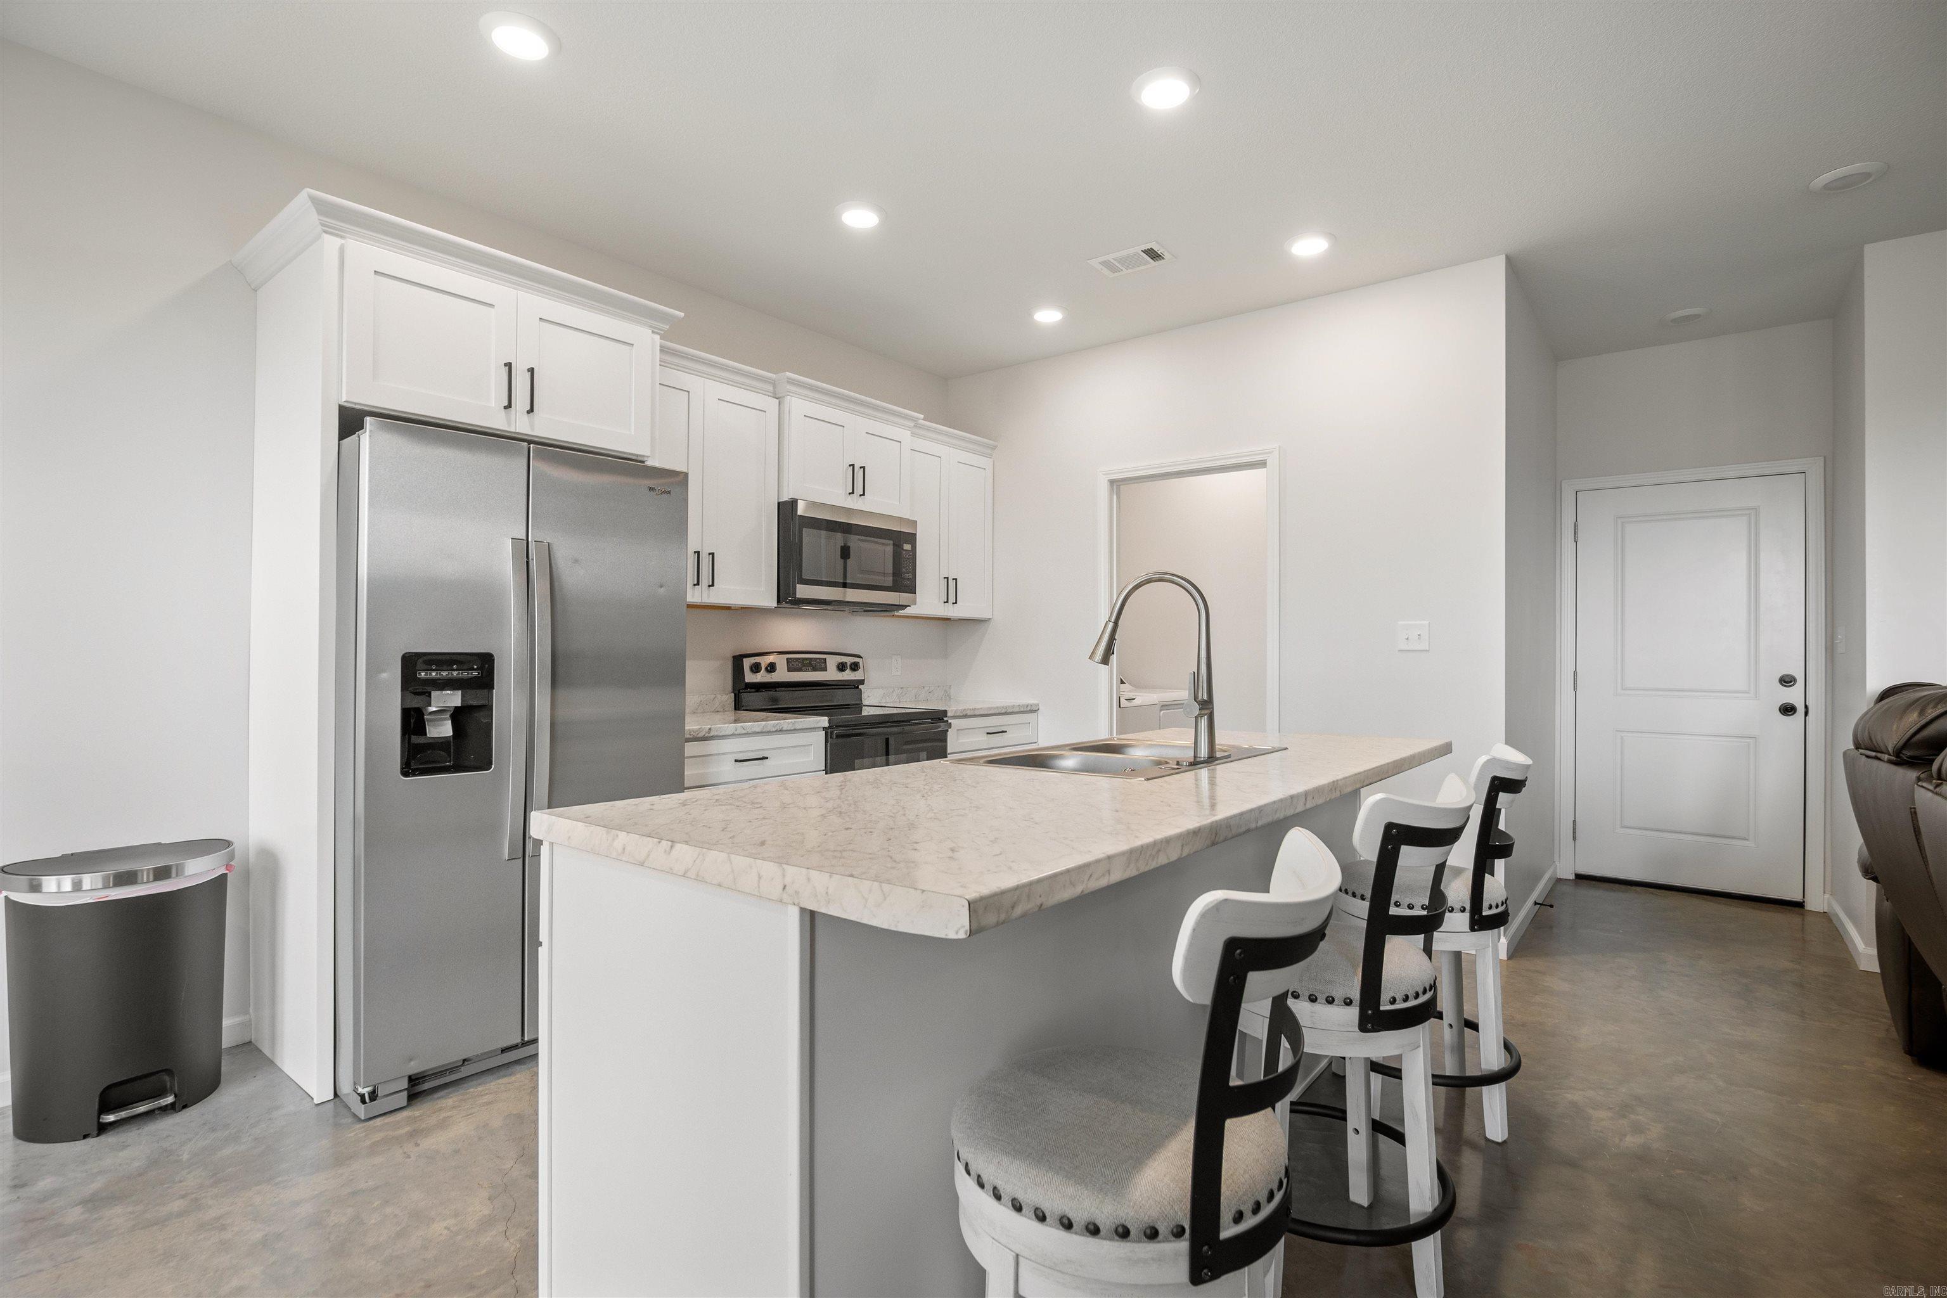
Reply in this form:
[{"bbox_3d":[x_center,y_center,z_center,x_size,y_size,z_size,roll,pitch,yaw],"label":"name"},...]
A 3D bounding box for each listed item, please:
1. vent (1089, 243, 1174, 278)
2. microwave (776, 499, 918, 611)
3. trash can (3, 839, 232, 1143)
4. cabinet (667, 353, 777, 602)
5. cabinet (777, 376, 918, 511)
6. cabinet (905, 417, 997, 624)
[{"bbox_3d":[0.627,-1.537,3.428,0.295,0.022,0.195,0,0,38],"label":"vent"},{"bbox_3d":[-0.687,-0.416,4.081,0.457,0.436,0.754,0,0,38],"label":"microwave"},{"bbox_3d":[-2.201,0.868,2.251,0.405,0.640,0.435,0,0,38],"label":"trash can"},{"bbox_3d":[-1.196,-0.672,3.535,0.379,0.991,0.731,0,0,38],"label":"cabinet"},{"bbox_3d":[-0.698,-0.894,4.092,0.466,0.519,0.835,0,0,38],"label":"cabinet"},{"bbox_3d":[-0.253,-0.665,4.723,0.379,0.991,0.786,0,0,38],"label":"cabinet"}]

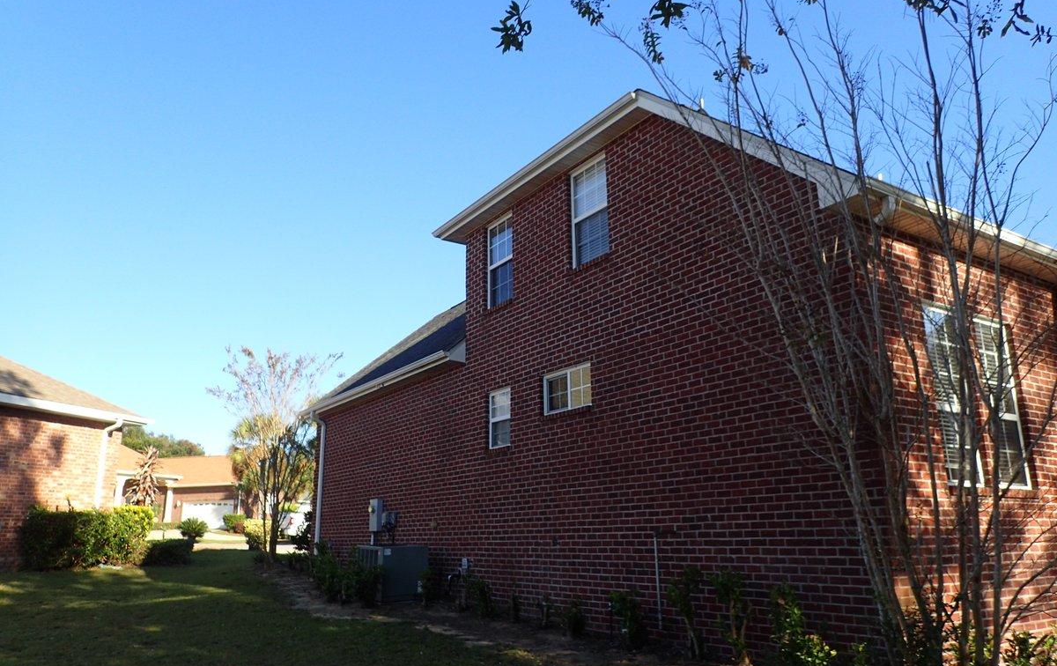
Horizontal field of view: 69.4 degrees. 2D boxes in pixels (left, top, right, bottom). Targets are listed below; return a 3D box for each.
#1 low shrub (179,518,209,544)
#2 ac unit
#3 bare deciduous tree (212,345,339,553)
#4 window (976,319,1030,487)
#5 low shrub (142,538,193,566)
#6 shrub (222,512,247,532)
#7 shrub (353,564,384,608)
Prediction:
[{"bbox_3d":[-10.557,6.242,24.053,0.868,0.833,0.868,6,-16,-22],"label":"low shrub"},{"bbox_3d":[-2.200,3.880,12.382,0.830,0.818,0.900,9,-18,-33],"label":"ac unit"},{"bbox_3d":[-6.768,3.097,20.464,3.369,5.678,3.369,4,-16,-18],"label":"bare deciduous tree"},{"bbox_3d":[4.945,0.731,7.997,0.750,1.765,0.100,9,-18,-33],"label":"window"},{"bbox_3d":[-9.362,5.644,19.690,1.278,0.699,1.086,6,-16,-24],"label":"low shrub"},{"bbox_3d":[-19.065,12.320,49.556,1.499,1.221,1.349,5,-16,-20],"label":"shrub"},{"bbox_3d":[-2.326,3.671,11.111,0.452,0.585,0.452,2,-15,-11],"label":"shrub"}]

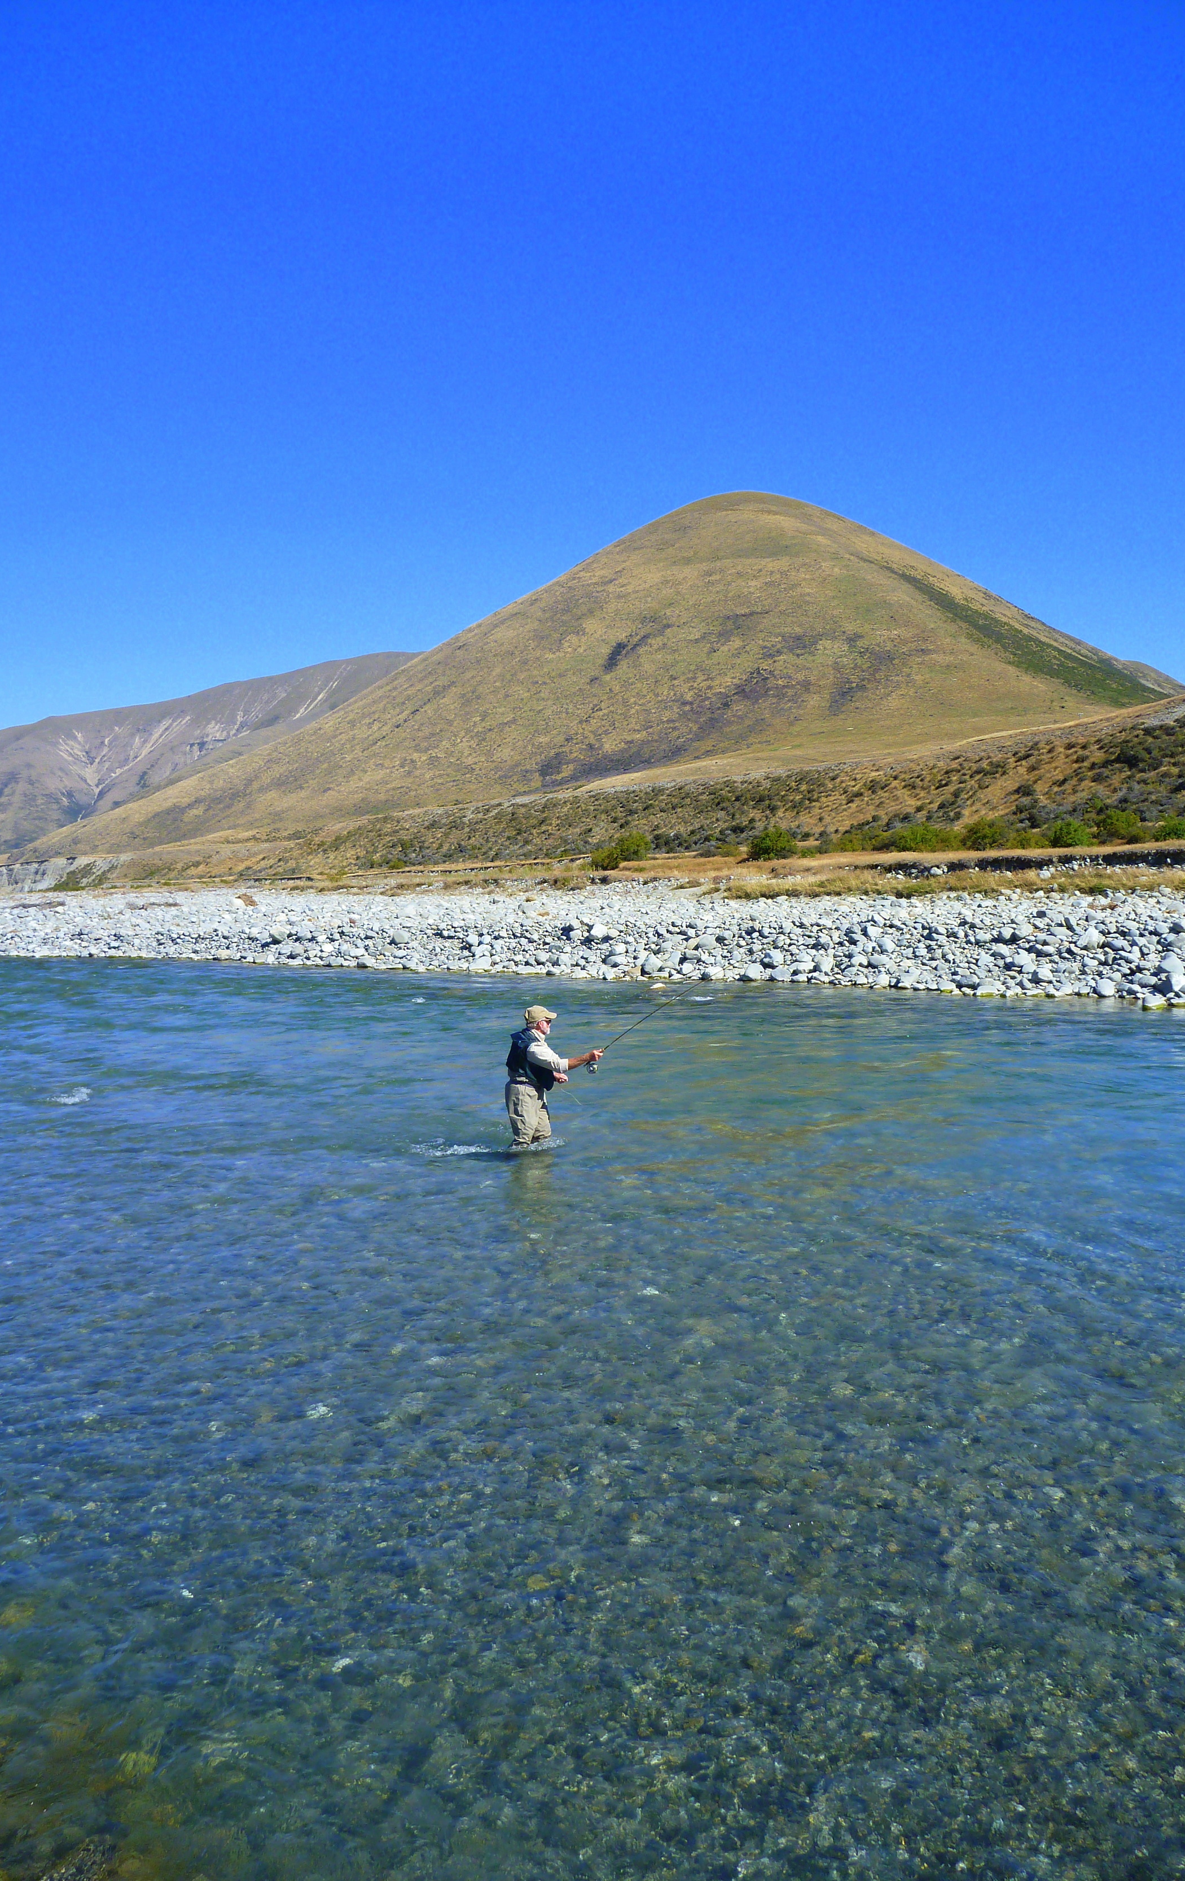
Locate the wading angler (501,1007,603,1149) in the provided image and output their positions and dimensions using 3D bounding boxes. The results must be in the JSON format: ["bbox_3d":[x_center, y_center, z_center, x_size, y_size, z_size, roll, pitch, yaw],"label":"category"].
[{"bbox_3d":[-0.335,1.411,13.100,0.830,1.700,0.600,-1,3,-17],"label":"wading angler"}]

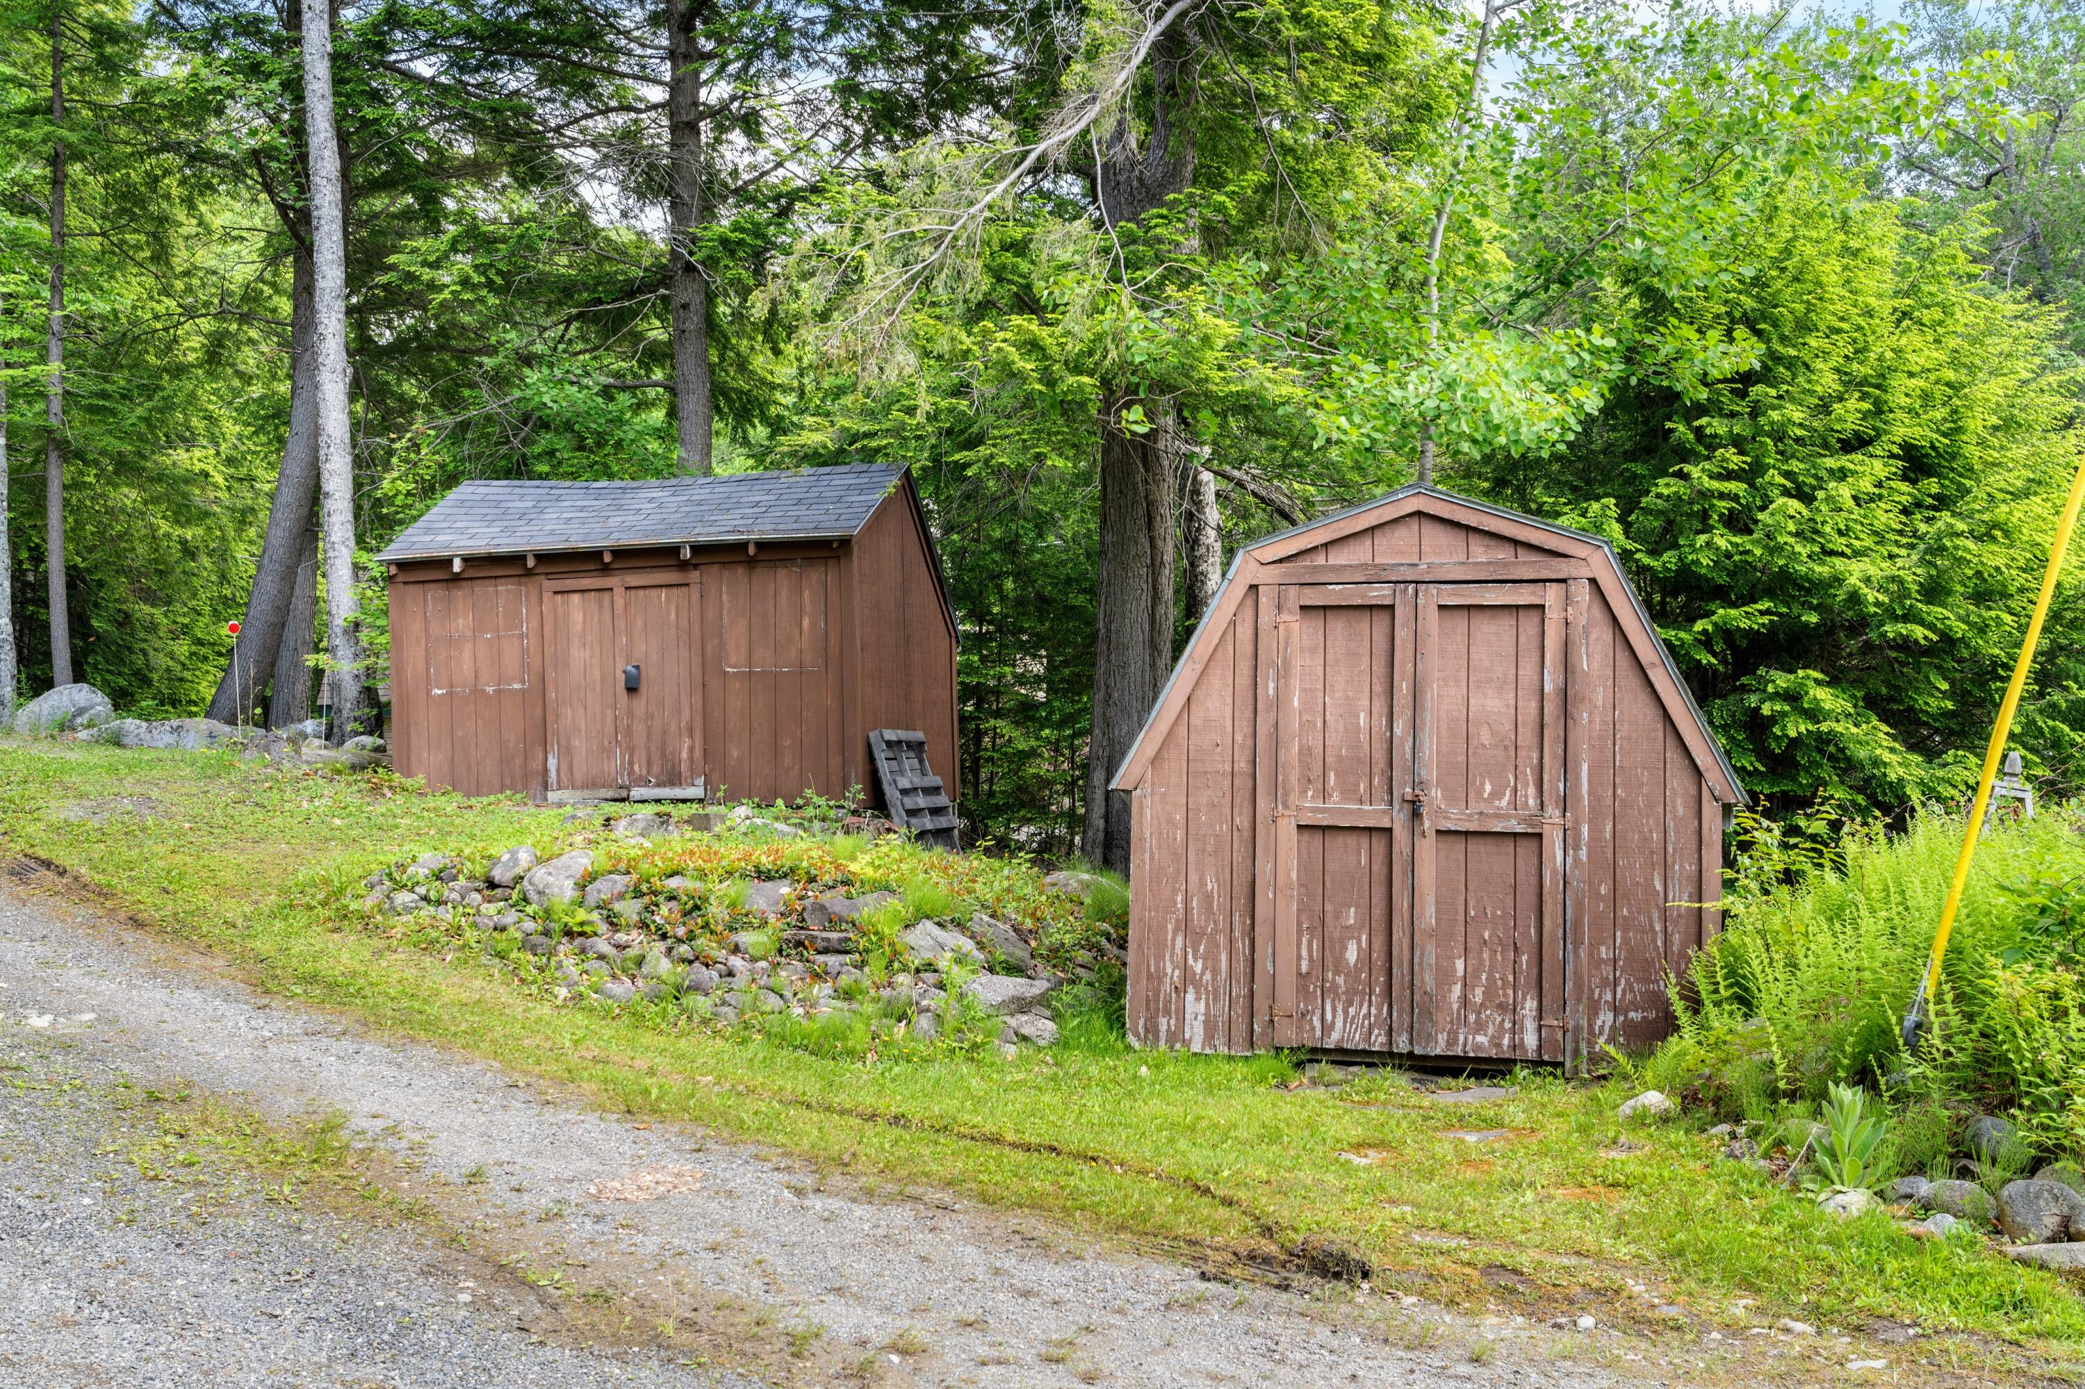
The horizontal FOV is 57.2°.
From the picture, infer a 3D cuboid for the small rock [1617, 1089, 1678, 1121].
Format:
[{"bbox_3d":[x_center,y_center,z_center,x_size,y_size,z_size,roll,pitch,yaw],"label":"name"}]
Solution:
[{"bbox_3d":[2.333,1.589,7.367,0.225,0.130,0.180,0,-2,18],"label":"small rock"}]

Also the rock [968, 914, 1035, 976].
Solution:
[{"bbox_3d":[-0.196,1.175,9.027,0.330,0.280,0.270,0,-1,-1],"label":"rock"}]

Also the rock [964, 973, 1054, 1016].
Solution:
[{"bbox_3d":[-0.152,1.361,8.680,0.410,0.200,0.300,0,-1,-1],"label":"rock"}]

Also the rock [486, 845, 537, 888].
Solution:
[{"bbox_3d":[-3.141,1.016,11.300,0.299,0.265,0.260,0,0,0],"label":"rock"}]

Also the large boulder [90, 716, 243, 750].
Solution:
[{"bbox_3d":[-7.882,0.344,17.200,1.378,0.314,0.750,0,0,0],"label":"large boulder"}]

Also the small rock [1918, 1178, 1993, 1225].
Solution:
[{"bbox_3d":[2.928,1.626,6.117,0.240,0.150,0.190,0,-2,25],"label":"small rock"}]

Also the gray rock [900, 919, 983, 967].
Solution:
[{"bbox_3d":[-0.507,1.247,9.600,0.417,0.242,0.360,0,0,0],"label":"gray rock"}]

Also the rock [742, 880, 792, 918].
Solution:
[{"bbox_3d":[-1.499,1.112,10.400,0.275,0.208,0.250,0,0,0],"label":"rock"}]

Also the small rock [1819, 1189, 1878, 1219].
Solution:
[{"bbox_3d":[2.577,1.633,6.114,0.190,0.110,0.150,0,-2,23],"label":"small rock"}]

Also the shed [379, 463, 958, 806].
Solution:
[{"bbox_3d":[-2.925,-0.490,15.550,3.900,2.670,2.700,0,0,14],"label":"shed"}]

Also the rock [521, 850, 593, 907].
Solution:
[{"bbox_3d":[-2.471,0.935,9.728,0.360,0.290,0.290,1,-2,-14],"label":"rock"}]

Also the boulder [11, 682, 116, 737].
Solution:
[{"bbox_3d":[-9.121,0.137,17.800,0.956,0.495,0.750,0,0,0],"label":"boulder"}]

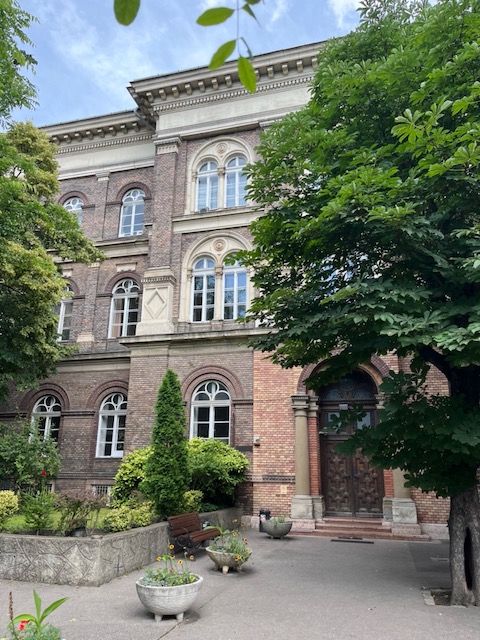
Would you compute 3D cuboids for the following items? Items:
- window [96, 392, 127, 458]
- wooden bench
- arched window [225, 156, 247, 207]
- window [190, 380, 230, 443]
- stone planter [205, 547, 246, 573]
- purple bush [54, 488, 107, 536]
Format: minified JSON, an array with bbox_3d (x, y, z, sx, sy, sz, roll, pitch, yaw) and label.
[{"bbox_3d":[-4.693,3.984,18.251,1.440,2.460,0.250,-4,-18,14],"label":"window"},{"bbox_3d":[-0.889,4.367,9.719,0.620,0.790,1.500,-5,-18,17],"label":"wooden bench"},{"bbox_3d":[-0.158,-5.816,20.228,0.940,2.458,0.250,-4,-18,14],"label":"arched window"},{"bbox_3d":[-1.035,3.401,17.086,1.507,2.526,0.250,-4,-18,14],"label":"window"},{"bbox_3d":[-0.188,4.148,8.287,0.800,0.360,0.800,1,-18,0],"label":"stone planter"},{"bbox_3d":[-3.119,3.730,9.401,0.972,0.821,0.900,6,-18,-16],"label":"purple bush"}]

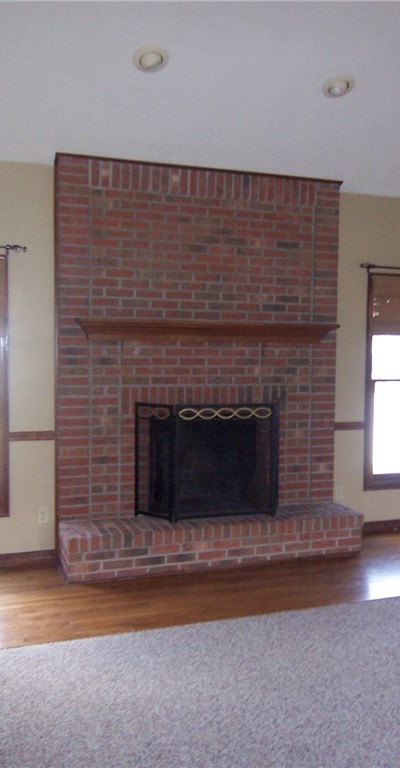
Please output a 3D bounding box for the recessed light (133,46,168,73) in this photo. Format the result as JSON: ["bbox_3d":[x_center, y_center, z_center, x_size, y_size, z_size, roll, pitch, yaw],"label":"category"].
[{"bbox_3d":[-0.283,-1.849,3.854,0.197,0.050,0.197,-1,-23,-19],"label":"recessed light"}]

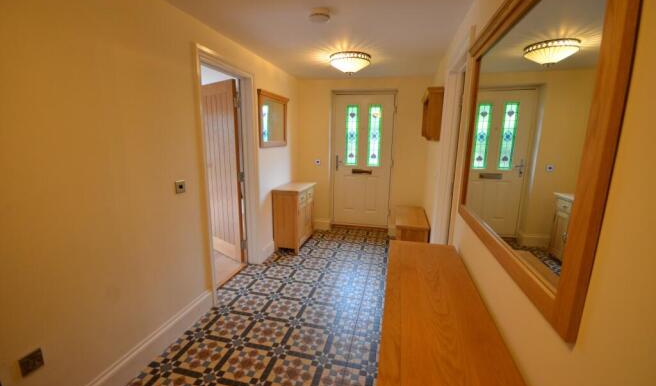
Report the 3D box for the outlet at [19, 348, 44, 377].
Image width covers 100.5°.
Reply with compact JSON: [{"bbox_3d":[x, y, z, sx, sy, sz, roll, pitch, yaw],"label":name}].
[{"bbox_3d":[-1.277,0.737,1.179,0.012,0.087,0.082,3,11,14],"label":"outlet"}]

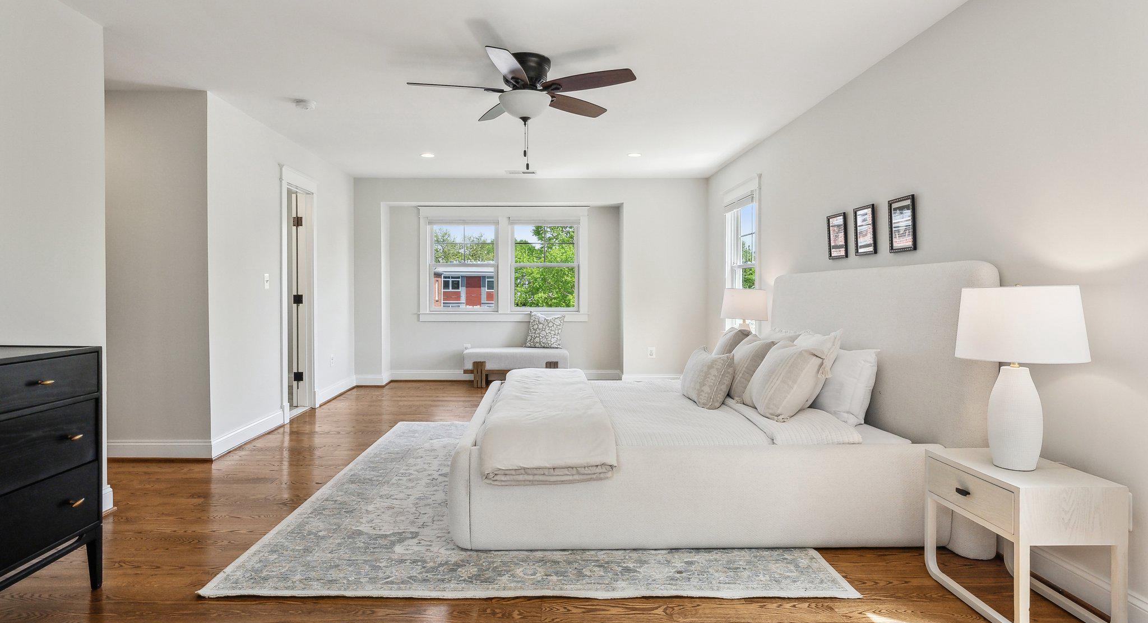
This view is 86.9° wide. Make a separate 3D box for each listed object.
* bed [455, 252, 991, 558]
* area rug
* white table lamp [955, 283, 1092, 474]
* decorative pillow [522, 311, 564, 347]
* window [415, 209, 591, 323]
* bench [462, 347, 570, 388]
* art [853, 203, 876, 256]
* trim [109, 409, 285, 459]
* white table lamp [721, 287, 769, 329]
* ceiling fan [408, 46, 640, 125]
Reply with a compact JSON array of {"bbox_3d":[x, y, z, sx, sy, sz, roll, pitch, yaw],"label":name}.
[{"bbox_3d":[0.586,0.382,3.705,2.410,1.285,2.200,0,2,-2],"label":"bed"},{"bbox_3d":[-0.193,1.017,3.775,2.490,0.012,2.970,0,2,-1],"label":"area rug"},{"bbox_3d":[1.659,0.243,2.280,0.405,0.685,0.405,0,2,-2],"label":"white table lamp"},{"bbox_3d":[-0.370,0.218,7.470,0.460,0.460,0.140,0,-13,-2],"label":"decorative pillow"},{"bbox_3d":[-0.885,-0.603,7.660,2.160,1.450,0.110,0,2,-2],"label":"window"},{"bbox_3d":[-0.688,0.669,7.330,1.250,0.440,0.460,0,2,-2],"label":"bench"},{"bbox_3d":[1.774,-0.492,3.690,0.025,0.295,0.220,0,2,-2],"label":"art"},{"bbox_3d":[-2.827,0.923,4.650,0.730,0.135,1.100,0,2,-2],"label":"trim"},{"bbox_3d":[1.525,0.125,5.400,0.405,0.685,0.405,0,2,-2],"label":"white table lamp"},{"bbox_3d":[-0.281,-1.274,3.550,1.310,0.380,1.310,0,2,-2],"label":"ceiling fan"}]

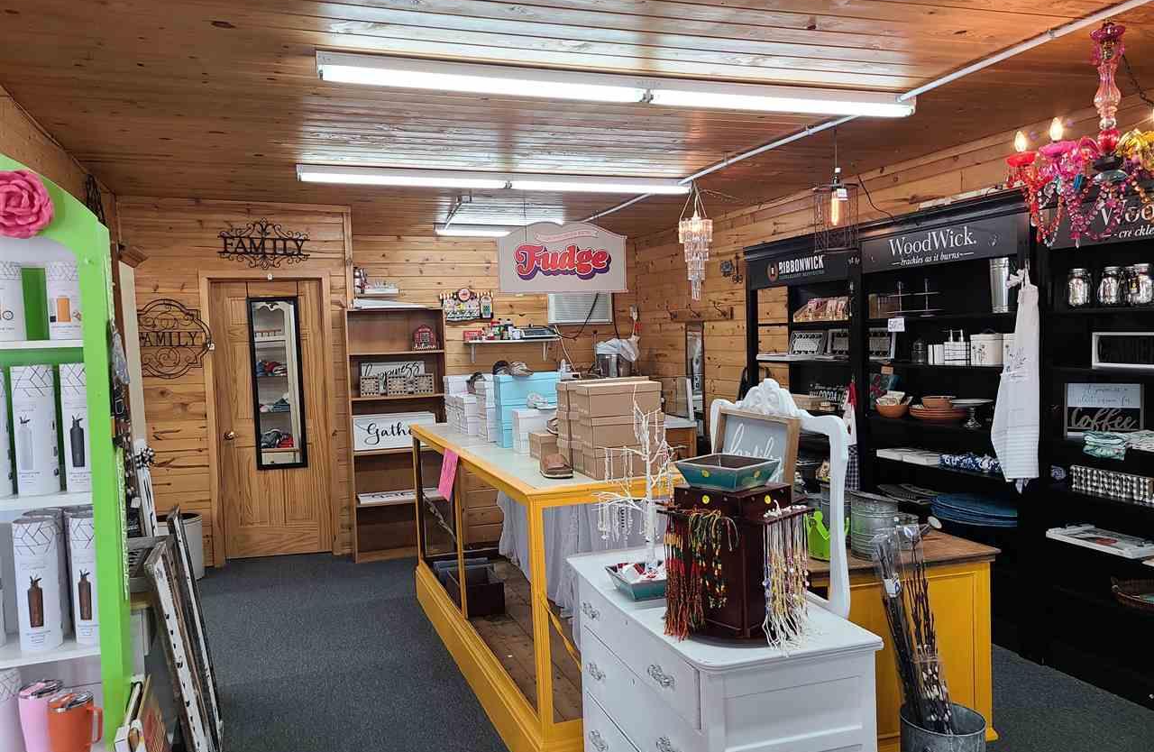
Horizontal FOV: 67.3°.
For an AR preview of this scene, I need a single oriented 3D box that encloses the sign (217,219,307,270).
[{"bbox_3d":[-2.248,-0.954,6.247,0.624,0.376,0.025,-2,3,-18],"label":"sign"}]

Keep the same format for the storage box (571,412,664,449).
[{"bbox_3d":[0.143,0.196,3.243,0.281,0.113,0.263,-3,3,-20],"label":"storage box"}]

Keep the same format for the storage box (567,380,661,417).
[{"bbox_3d":[0.132,0.084,3.236,0.281,0.112,0.263,-3,3,-20],"label":"storage box"}]

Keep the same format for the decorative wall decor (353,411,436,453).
[{"bbox_3d":[-1.300,0.392,6.214,0.591,0.246,0.060,-3,3,-18],"label":"decorative wall decor"}]

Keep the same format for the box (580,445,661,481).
[{"bbox_3d":[0.152,0.306,3.247,0.278,0.111,0.258,-3,3,-20],"label":"box"}]

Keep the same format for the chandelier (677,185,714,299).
[{"bbox_3d":[0.763,-0.857,5.537,0.235,0.750,0.235,-2,3,0],"label":"chandelier"}]

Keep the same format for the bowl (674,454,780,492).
[{"bbox_3d":[0.367,0.236,2.106,0.180,0.060,0.184,-4,4,-43],"label":"bowl"}]

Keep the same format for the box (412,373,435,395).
[{"bbox_3d":[-1.123,0.058,6.290,0.145,0.136,0.145,-2,3,-18],"label":"box"}]

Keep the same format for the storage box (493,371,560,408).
[{"bbox_3d":[-0.248,0.051,4.214,0.298,0.116,0.166,-2,3,-18],"label":"storage box"}]

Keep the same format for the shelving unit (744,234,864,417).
[{"bbox_3d":[1.588,0.171,5.727,0.345,2.144,1.282,-3,3,-18],"label":"shelving unit"}]

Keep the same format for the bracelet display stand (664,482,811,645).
[{"bbox_3d":[0.378,0.435,2.091,0.310,0.337,0.310,-4,4,-42],"label":"bracelet display stand"}]

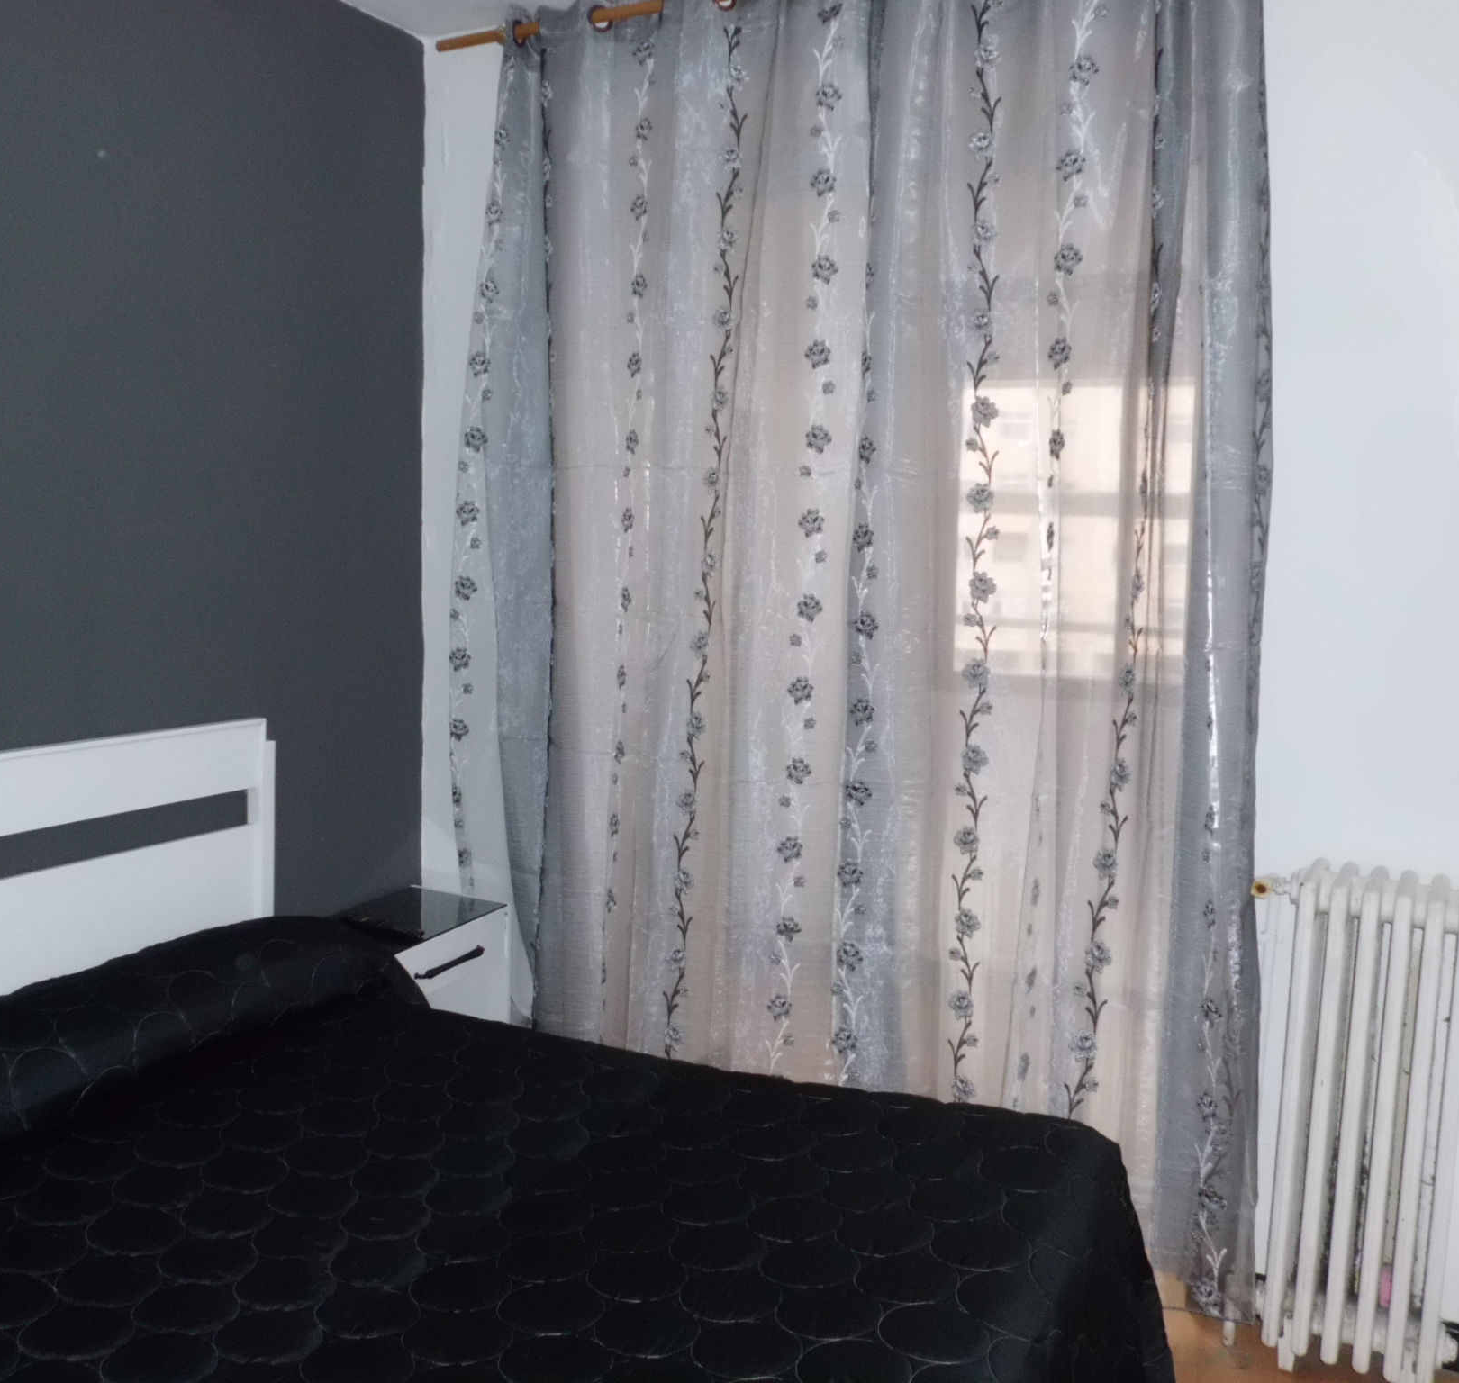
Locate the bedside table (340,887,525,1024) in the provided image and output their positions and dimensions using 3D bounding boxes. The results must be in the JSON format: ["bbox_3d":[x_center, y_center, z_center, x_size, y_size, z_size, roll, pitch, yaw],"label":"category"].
[{"bbox_3d":[-0.796,0.822,3.292,0.335,0.595,0.445,5,7,28],"label":"bedside table"}]

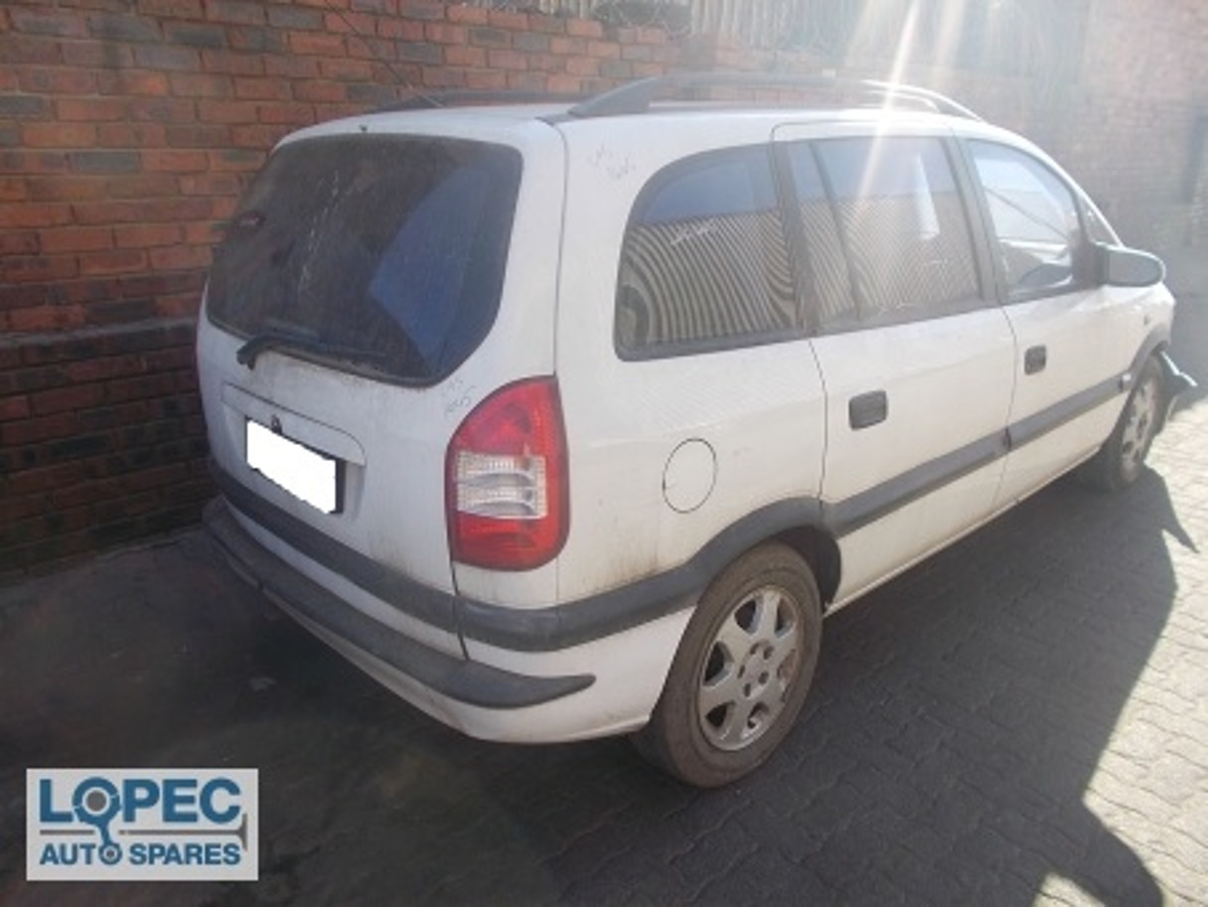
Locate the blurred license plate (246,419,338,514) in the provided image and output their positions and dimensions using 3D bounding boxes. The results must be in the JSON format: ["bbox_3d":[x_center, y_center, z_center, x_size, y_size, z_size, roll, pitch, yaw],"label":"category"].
[{"bbox_3d":[-0.753,0.023,2.179,0.025,0.120,0.500,-7,17,-43],"label":"blurred license plate"}]

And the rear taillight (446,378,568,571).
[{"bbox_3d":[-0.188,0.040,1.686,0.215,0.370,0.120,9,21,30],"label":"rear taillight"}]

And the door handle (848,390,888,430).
[{"bbox_3d":[0.664,-0.111,2.295,0.165,0.080,0.035,-19,24,-40],"label":"door handle"}]

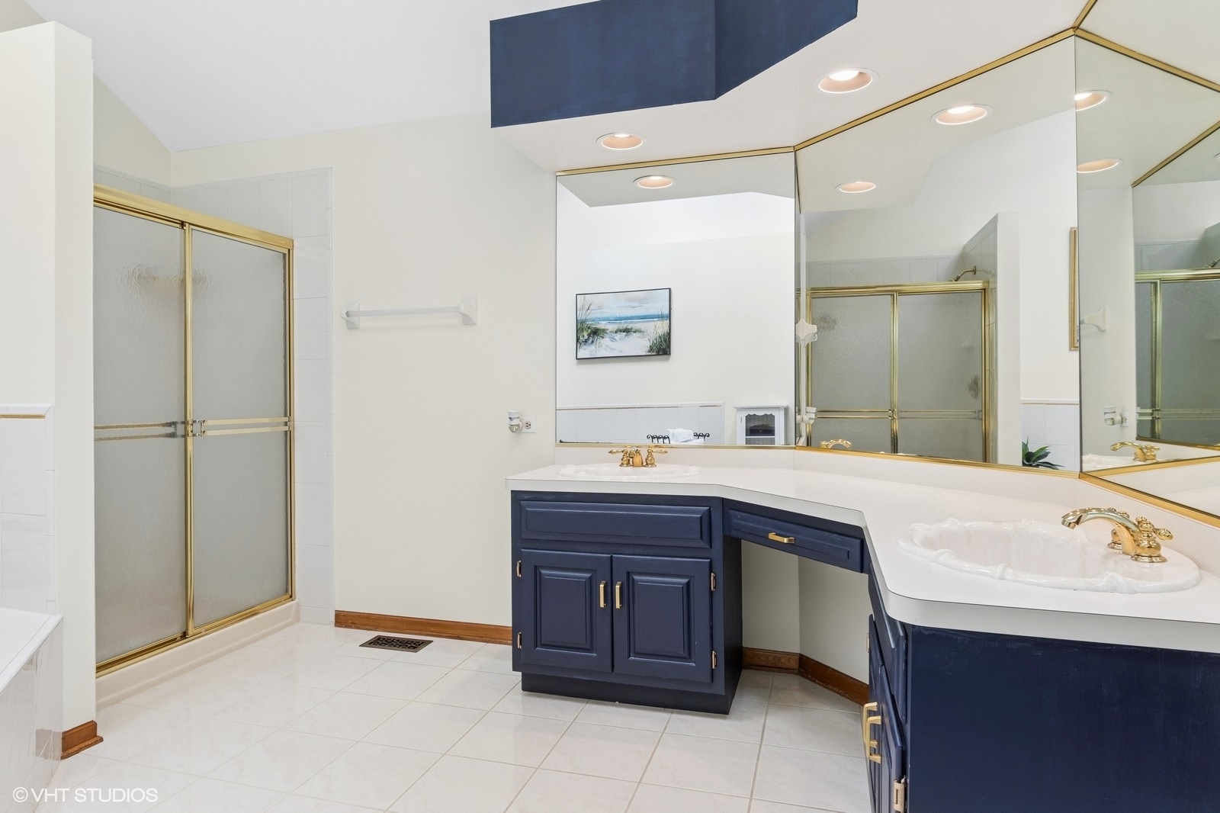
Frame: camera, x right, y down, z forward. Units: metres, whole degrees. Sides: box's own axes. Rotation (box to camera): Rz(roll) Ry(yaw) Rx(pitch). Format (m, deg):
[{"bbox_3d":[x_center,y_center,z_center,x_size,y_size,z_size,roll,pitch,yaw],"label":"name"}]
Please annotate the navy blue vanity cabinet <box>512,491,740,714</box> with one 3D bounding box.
[{"bbox_3d":[0.087,0.678,2.710,0.763,0.760,0.560,0,1,16],"label":"navy blue vanity cabinet"}]

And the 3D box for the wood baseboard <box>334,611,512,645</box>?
[{"bbox_3d":[-0.764,1.016,3.253,1.127,0.082,0.025,0,1,16],"label":"wood baseboard"}]

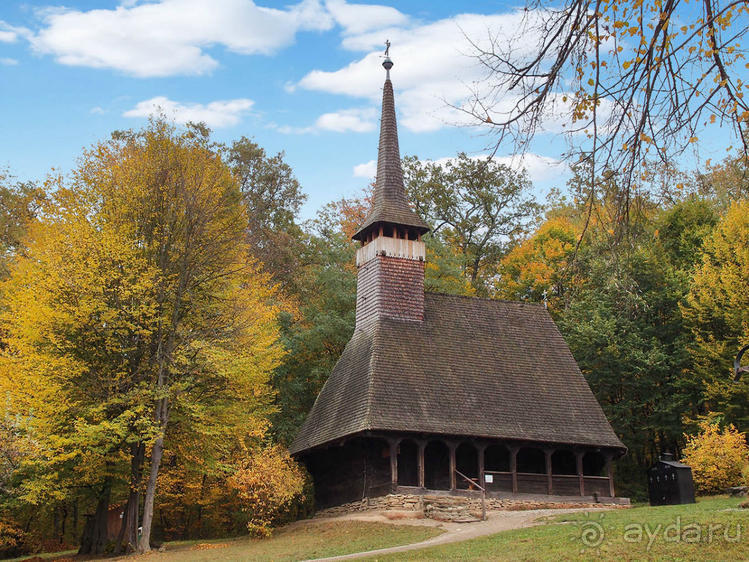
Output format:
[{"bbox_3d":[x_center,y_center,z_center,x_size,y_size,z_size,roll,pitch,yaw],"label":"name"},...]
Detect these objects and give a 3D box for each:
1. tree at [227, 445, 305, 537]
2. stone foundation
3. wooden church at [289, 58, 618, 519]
[{"bbox_3d":[-4.613,8.735,37.105,3.000,3.590,3.000,8,-19,-24],"label":"tree"},{"bbox_3d":[4.489,10.486,40.043,12.100,0.950,8.800,8,-19,-24],"label":"stone foundation"},{"bbox_3d":[3.967,-0.415,43.794,13.450,23.300,8.900,8,-19,-24],"label":"wooden church"}]

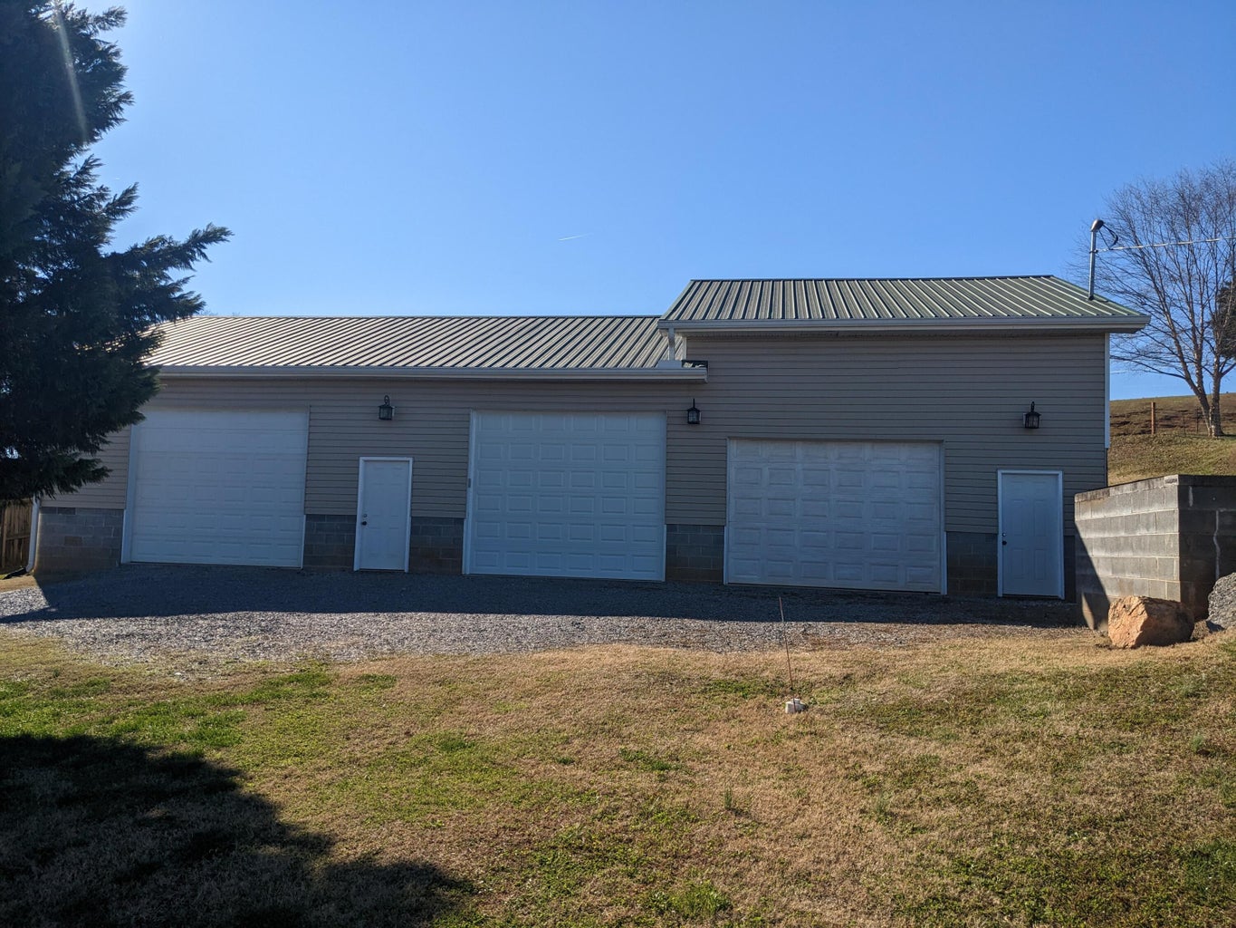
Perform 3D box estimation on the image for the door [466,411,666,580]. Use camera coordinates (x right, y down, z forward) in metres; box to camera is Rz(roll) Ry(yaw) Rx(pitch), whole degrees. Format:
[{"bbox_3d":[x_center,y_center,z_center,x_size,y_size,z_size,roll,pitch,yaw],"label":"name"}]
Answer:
[{"bbox_3d":[-0.959,0.535,17.419,3.635,3.006,0.100,1,-4,8],"label":"door"}]

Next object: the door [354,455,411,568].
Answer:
[{"bbox_3d":[-4.341,0.926,17.847,1.002,2.106,0.100,1,-4,8],"label":"door"}]

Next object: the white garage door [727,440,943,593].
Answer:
[{"bbox_3d":[3.733,0.851,16.700,3.669,2.569,0.100,1,-4,8],"label":"white garage door"}]

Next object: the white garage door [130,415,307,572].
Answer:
[{"bbox_3d":[-7.692,0.422,18.424,3.655,2.992,0.100,1,-4,8],"label":"white garage door"}]

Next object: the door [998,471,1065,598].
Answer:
[{"bbox_3d":[6.911,1.161,16.164,1.023,2.106,0.100,1,-4,8],"label":"door"}]

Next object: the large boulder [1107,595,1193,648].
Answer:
[{"bbox_3d":[4.332,1.278,7.850,0.620,0.430,0.570,-1,-5,29],"label":"large boulder"}]

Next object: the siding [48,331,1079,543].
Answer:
[{"bbox_3d":[-1.462,-0.661,17.560,19.510,3.376,0.150,1,-4,8],"label":"siding"}]

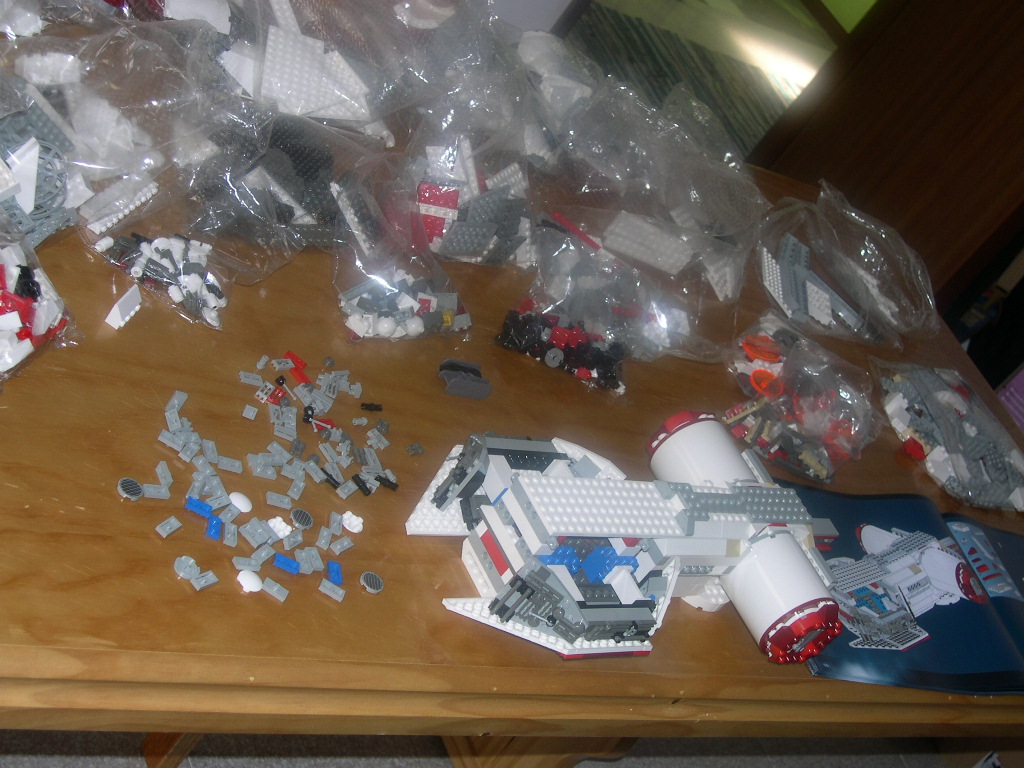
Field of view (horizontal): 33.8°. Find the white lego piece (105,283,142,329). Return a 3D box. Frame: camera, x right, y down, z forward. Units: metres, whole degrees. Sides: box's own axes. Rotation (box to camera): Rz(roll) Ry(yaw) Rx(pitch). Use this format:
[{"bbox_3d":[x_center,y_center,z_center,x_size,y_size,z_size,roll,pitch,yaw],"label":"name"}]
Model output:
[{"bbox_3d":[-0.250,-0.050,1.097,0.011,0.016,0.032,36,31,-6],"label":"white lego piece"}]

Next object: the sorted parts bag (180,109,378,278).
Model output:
[{"bbox_3d":[-0.170,-0.144,1.260,0.165,0.065,0.160,6,44,-43],"label":"sorted parts bag"}]

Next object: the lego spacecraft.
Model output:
[{"bbox_3d":[0.100,0.110,1.192,0.392,0.095,0.198,6,44,-43],"label":"lego spacecraft"}]

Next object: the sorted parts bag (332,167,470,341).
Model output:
[{"bbox_3d":[-0.087,-0.104,1.308,0.120,0.054,0.170,-1,49,-48],"label":"sorted parts bag"}]

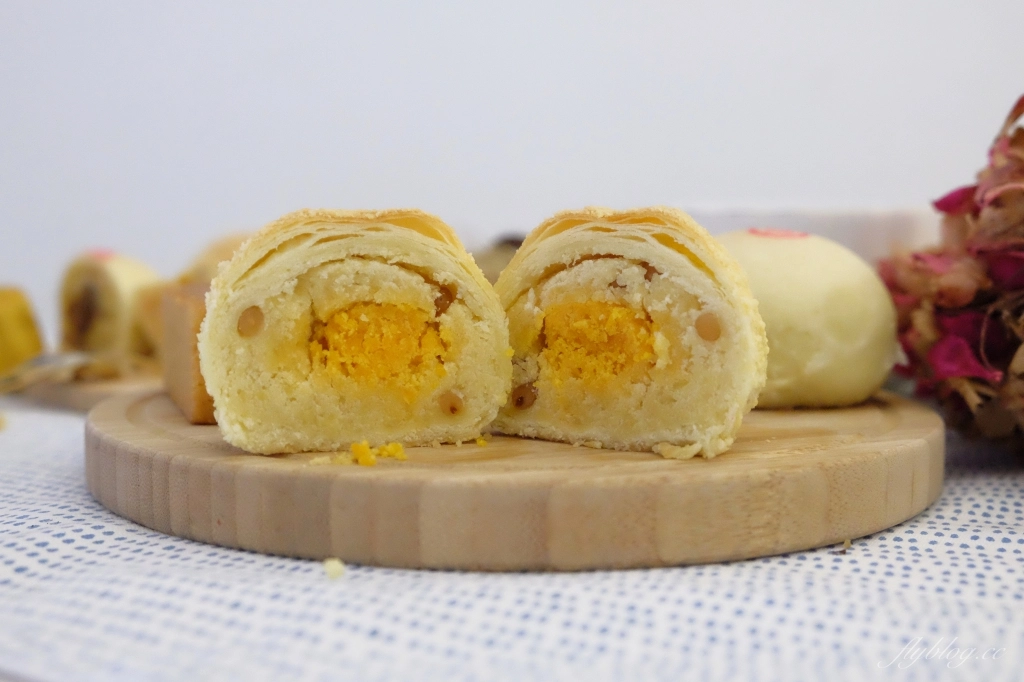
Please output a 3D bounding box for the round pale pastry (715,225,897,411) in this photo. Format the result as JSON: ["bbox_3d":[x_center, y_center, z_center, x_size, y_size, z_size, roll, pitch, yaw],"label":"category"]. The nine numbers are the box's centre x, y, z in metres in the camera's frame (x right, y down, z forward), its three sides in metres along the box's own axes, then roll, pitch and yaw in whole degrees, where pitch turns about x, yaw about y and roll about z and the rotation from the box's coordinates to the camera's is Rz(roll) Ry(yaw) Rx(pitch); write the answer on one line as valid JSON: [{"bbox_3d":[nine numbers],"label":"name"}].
[{"bbox_3d":[0.076,-0.008,0.331,0.064,0.046,0.064,0,5,0],"label":"round pale pastry"}]

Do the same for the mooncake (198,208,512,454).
[{"bbox_3d":[-0.034,-0.004,0.242,0.060,0.046,0.030,-2,5,-22],"label":"mooncake"}]

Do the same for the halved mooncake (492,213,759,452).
[{"bbox_3d":[0.027,-0.004,0.263,0.064,0.050,0.034,3,6,28],"label":"halved mooncake"}]

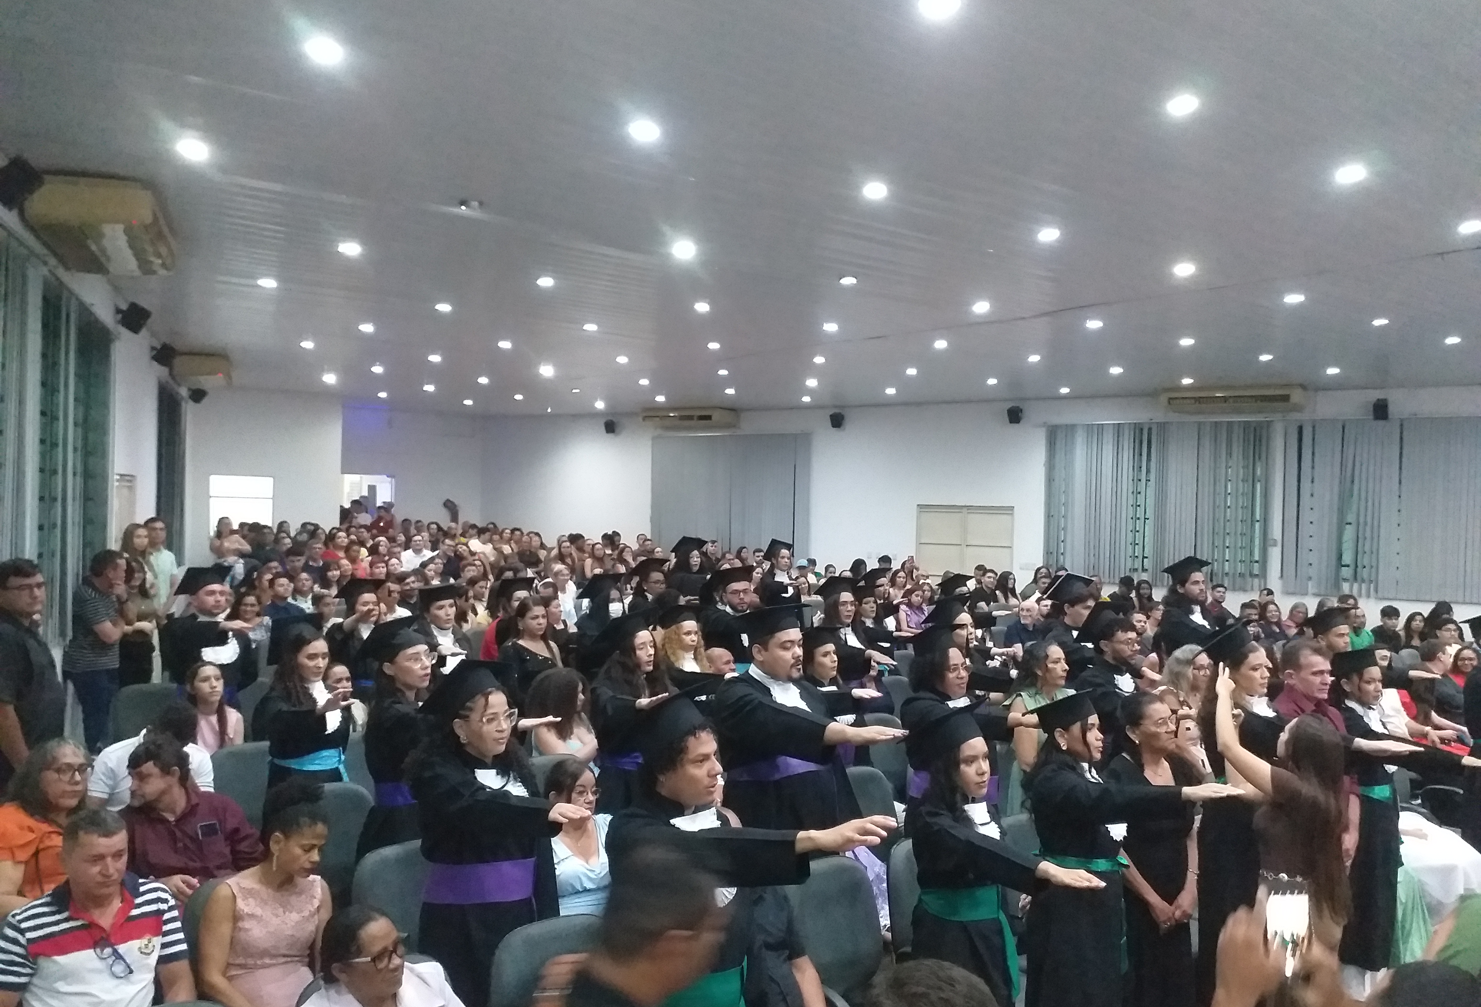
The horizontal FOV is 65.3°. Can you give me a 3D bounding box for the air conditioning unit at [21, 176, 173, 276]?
[{"bbox_3d":[-3.755,-1.608,6.896,0.670,0.240,1.570,2,0,-21],"label":"air conditioning unit"}]

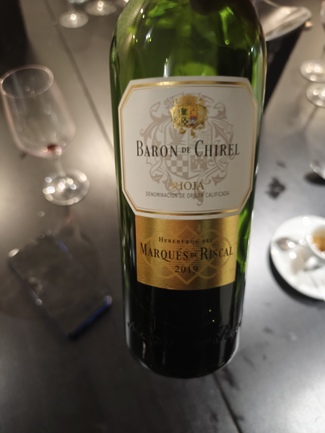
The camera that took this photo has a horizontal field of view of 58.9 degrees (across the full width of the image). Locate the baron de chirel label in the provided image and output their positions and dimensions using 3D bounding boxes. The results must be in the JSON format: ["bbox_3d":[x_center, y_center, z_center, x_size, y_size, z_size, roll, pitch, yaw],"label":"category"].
[{"bbox_3d":[0.012,-0.012,0.140,0.067,0.099,0.018,0,18,2],"label":"baron de chirel label"}]

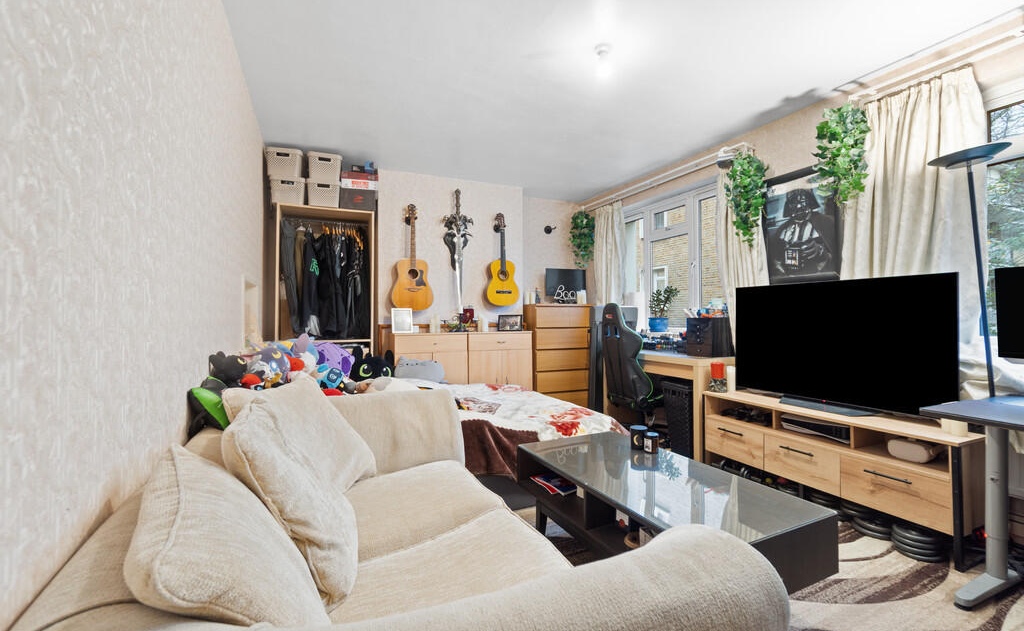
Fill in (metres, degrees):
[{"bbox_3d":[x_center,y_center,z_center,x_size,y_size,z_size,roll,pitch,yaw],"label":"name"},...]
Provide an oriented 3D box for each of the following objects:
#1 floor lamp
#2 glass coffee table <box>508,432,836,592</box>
[{"bbox_3d":[2.030,0.180,1.860,0.280,1.840,0.280,0,0,-25],"label":"floor lamp"},{"bbox_3d":[0.575,0.907,1.852,0.619,0.450,1.159,0,0,-27],"label":"glass coffee table"}]

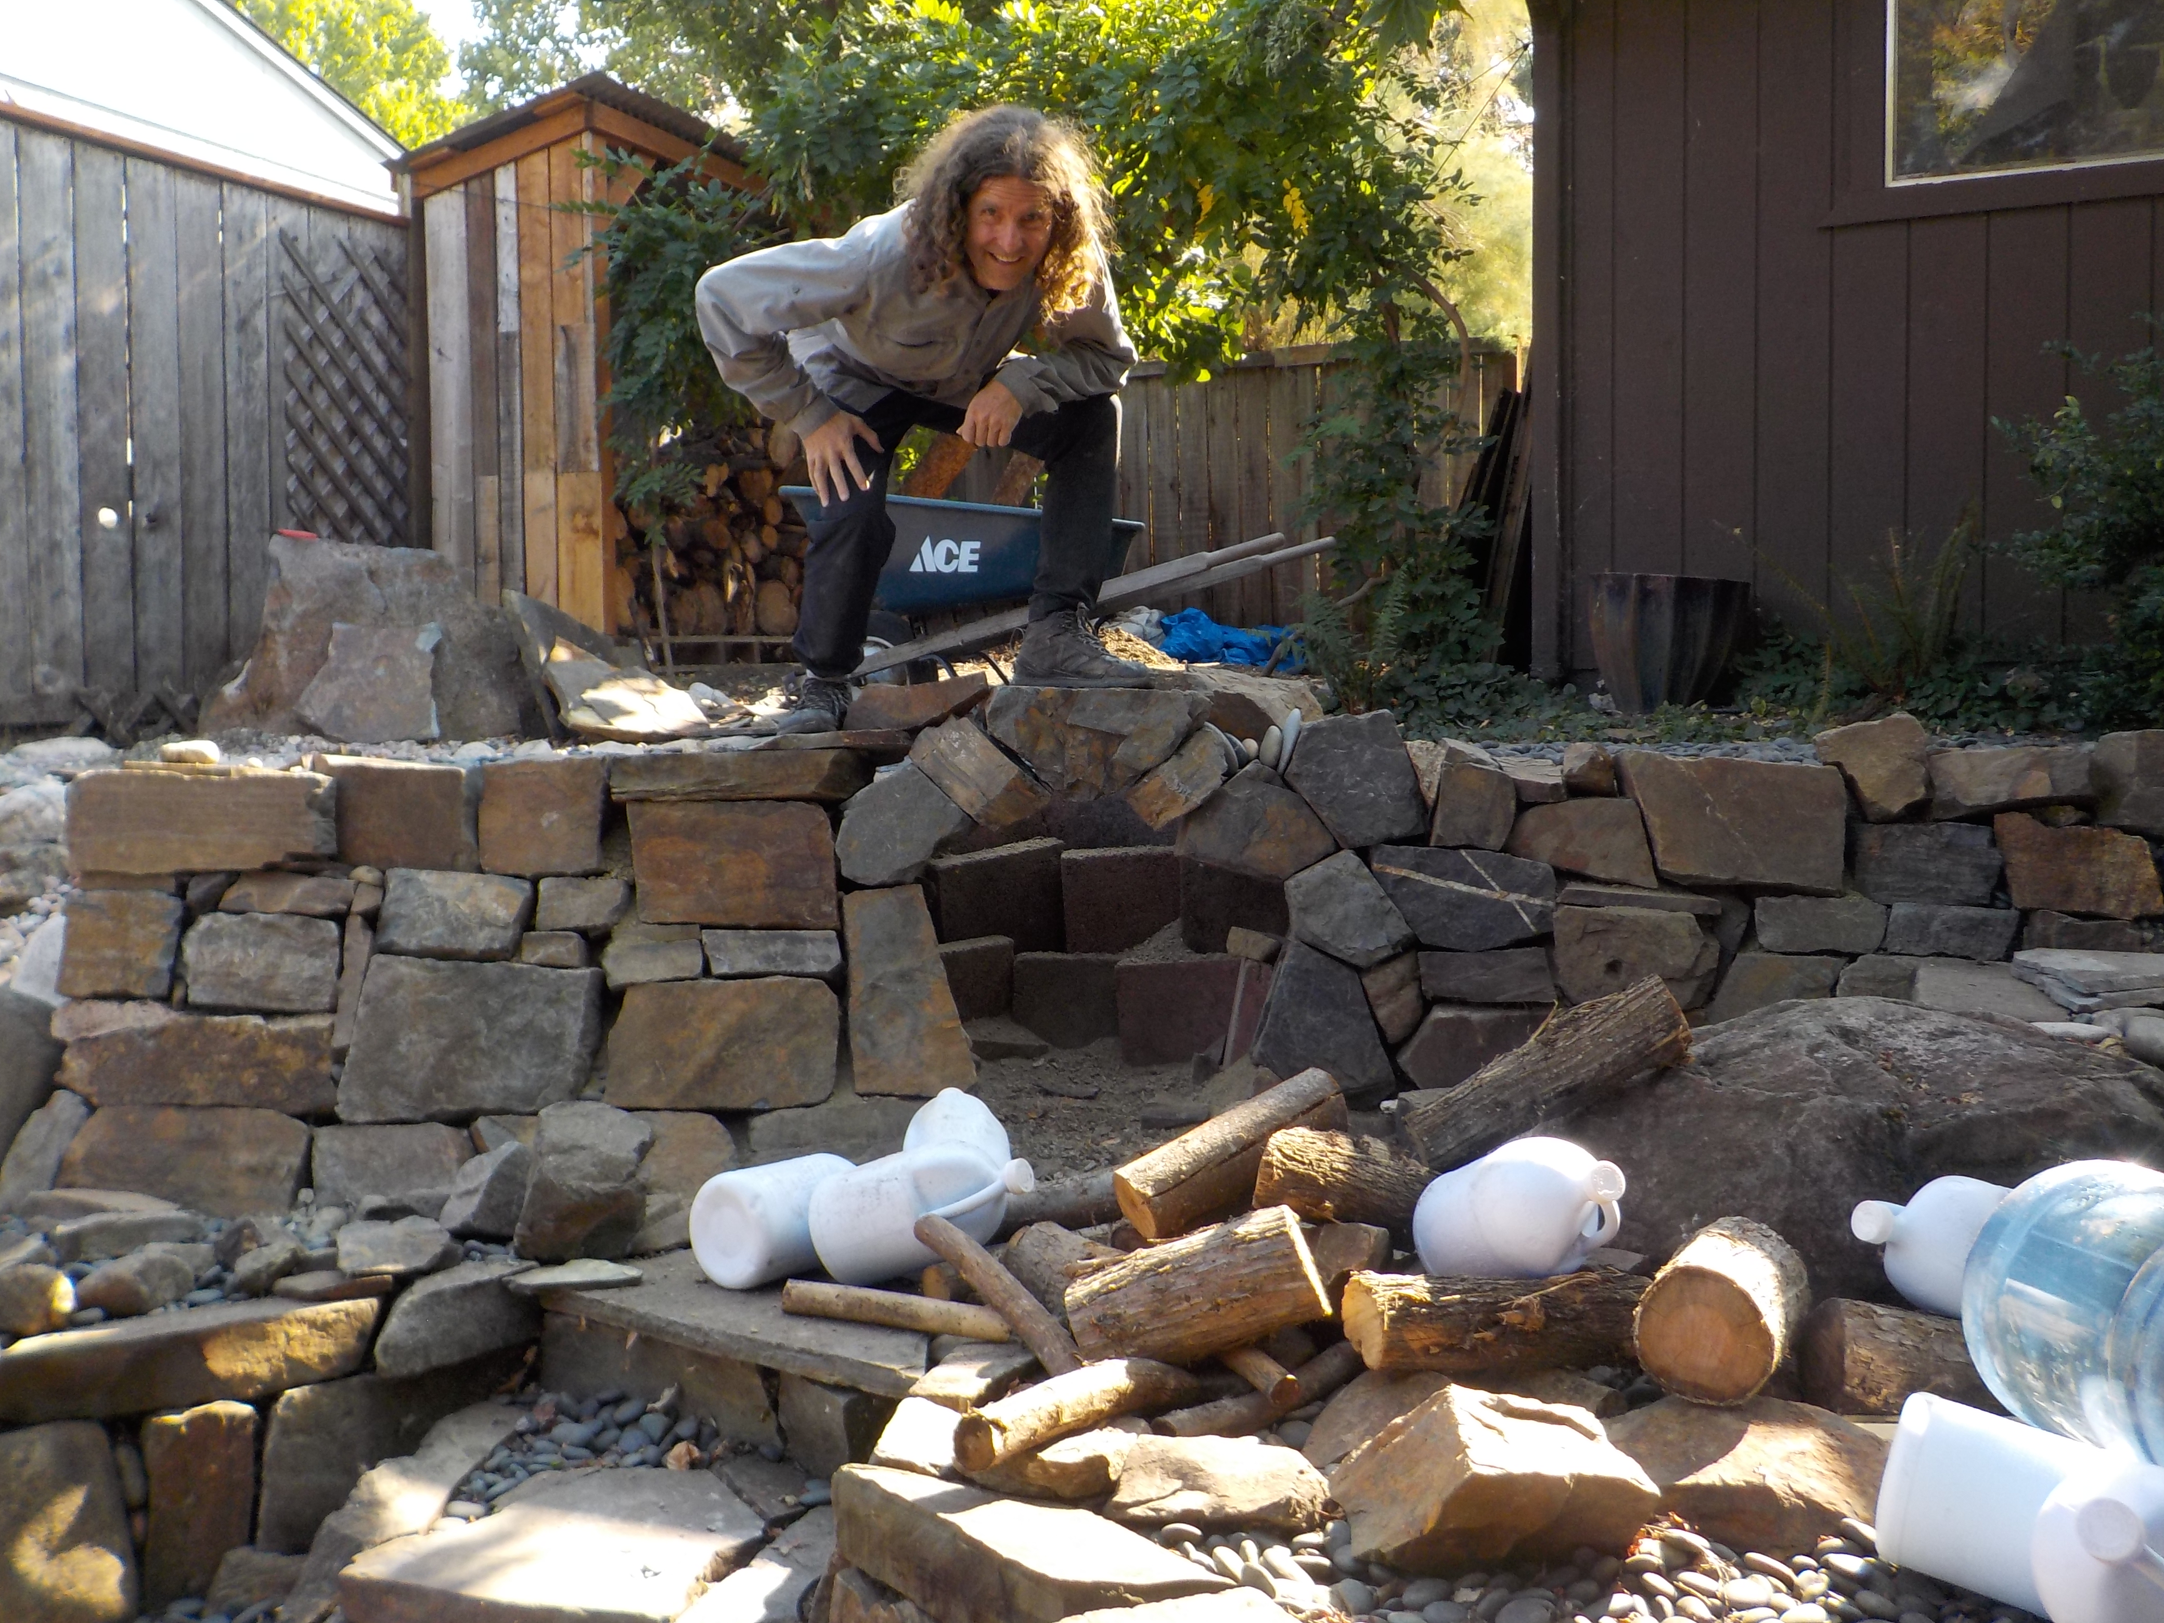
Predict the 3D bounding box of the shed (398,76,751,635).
[{"bbox_3d":[-1.641,-1.452,6.888,0.990,1.860,1.400,1,2,29],"label":"shed"}]

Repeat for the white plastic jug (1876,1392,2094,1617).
[{"bbox_3d":[0.859,0.621,1.603,0.290,0.150,0.150,12,9,35],"label":"white plastic jug"}]

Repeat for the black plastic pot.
[{"bbox_3d":[1.488,-0.420,4.750,0.415,0.355,0.415,2,2,0],"label":"black plastic pot"}]

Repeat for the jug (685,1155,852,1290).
[{"bbox_3d":[-0.384,0.553,2.588,0.150,0.150,0.290,1,4,41],"label":"jug"}]

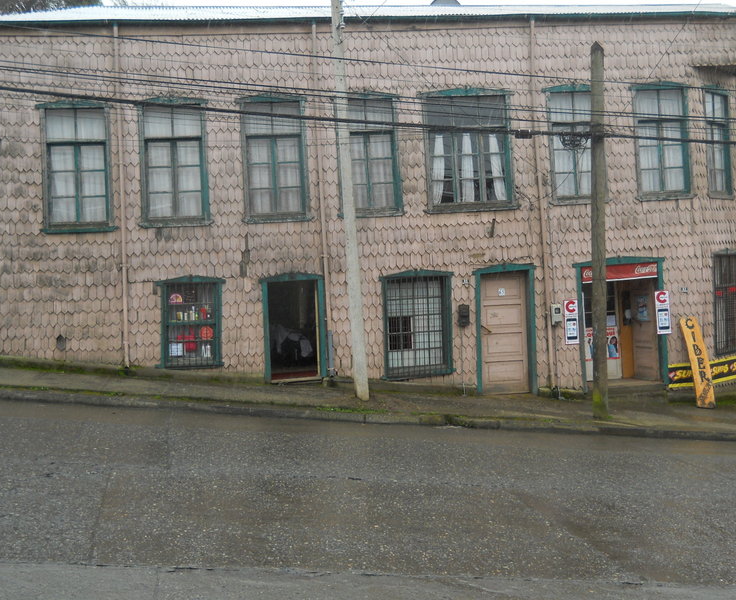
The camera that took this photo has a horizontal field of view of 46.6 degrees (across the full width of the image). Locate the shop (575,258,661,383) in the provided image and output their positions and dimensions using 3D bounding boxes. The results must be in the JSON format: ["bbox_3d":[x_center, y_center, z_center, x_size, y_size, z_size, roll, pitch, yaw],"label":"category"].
[{"bbox_3d":[5.012,0.442,17.269,1.734,2.492,0.500,-3,-1,-10],"label":"shop"}]

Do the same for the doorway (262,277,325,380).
[{"bbox_3d":[-1.393,0.544,15.981,1.135,1.999,0.220,-3,-1,-10],"label":"doorway"}]

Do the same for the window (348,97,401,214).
[{"bbox_3d":[0.033,-2.766,16.293,1.279,2.316,0.140,-3,-1,-10],"label":"window"}]

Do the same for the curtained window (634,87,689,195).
[{"bbox_3d":[5.826,-3.172,16.967,1.014,2.140,0.170,-3,-1,-10],"label":"curtained window"}]

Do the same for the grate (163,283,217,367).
[{"bbox_3d":[-3.218,0.456,15.625,0.937,1.549,0.060,-3,-1,-10],"label":"grate"}]

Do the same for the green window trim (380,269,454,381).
[{"bbox_3d":[0.908,0.467,15.948,1.192,1.912,0.170,-3,-1,-10],"label":"green window trim"}]

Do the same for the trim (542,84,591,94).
[{"bbox_3d":[3.986,-4.103,16.667,1.149,0.170,0.130,-3,-1,-10],"label":"trim"}]

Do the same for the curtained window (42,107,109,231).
[{"bbox_3d":[-5.096,-2.310,14.958,1.105,2.226,0.170,-3,-1,-10],"label":"curtained window"}]

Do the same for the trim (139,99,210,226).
[{"bbox_3d":[-3.451,-2.462,15.262,1.012,2.132,0.170,-3,-1,-10],"label":"trim"}]

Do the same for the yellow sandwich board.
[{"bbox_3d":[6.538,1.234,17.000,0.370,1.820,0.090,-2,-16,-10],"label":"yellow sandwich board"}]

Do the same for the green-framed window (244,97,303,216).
[{"bbox_3d":[-1.701,-2.588,15.583,1.117,2.250,0.170,-3,-1,-10],"label":"green-framed window"}]

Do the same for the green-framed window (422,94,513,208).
[{"bbox_3d":[1.897,-2.833,16.243,1.721,2.222,0.170,-3,-1,-10],"label":"green-framed window"}]

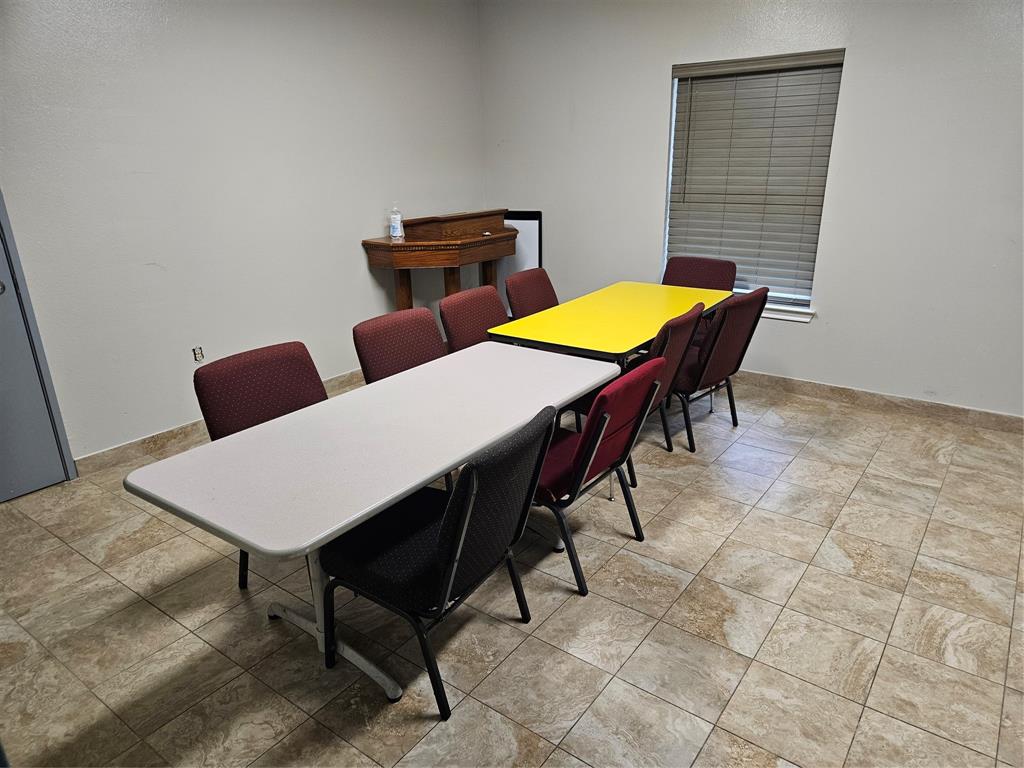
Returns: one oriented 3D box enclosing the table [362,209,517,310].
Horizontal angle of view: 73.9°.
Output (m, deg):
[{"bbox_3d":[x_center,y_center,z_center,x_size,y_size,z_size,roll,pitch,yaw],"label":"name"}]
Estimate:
[{"bbox_3d":[-0.416,-0.669,5.110,0.730,1.165,1.290,12,23,35],"label":"table"}]

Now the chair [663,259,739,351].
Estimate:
[{"bbox_3d":[1.127,-0.381,4.616,0.510,0.865,0.610,15,25,39],"label":"chair"}]

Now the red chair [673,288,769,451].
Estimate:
[{"bbox_3d":[1.010,-0.130,3.914,0.610,0.850,0.510,16,26,41],"label":"red chair"}]

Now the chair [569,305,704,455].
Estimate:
[{"bbox_3d":[0.560,0.012,3.540,0.610,0.845,0.510,11,22,31],"label":"chair"}]

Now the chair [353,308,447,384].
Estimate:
[{"bbox_3d":[-0.322,0.139,3.210,0.610,0.860,0.510,13,24,36],"label":"chair"}]

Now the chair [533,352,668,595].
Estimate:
[{"bbox_3d":[0.235,0.305,2.723,0.610,0.835,0.500,12,23,35],"label":"chair"}]

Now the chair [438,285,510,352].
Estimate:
[{"bbox_3d":[0.017,-0.047,3.729,0.610,0.860,0.510,11,22,31],"label":"chair"}]

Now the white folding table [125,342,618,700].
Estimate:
[{"bbox_3d":[-0.317,0.438,2.536,0.775,0.730,1.780,12,23,34],"label":"white folding table"}]

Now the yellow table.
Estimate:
[{"bbox_3d":[0.629,-0.060,3.909,0.770,0.740,1.560,12,23,33],"label":"yellow table"}]

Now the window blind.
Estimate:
[{"bbox_3d":[1.510,-1.310,4.454,1.050,1.480,0.070,12,23,35],"label":"window blind"}]

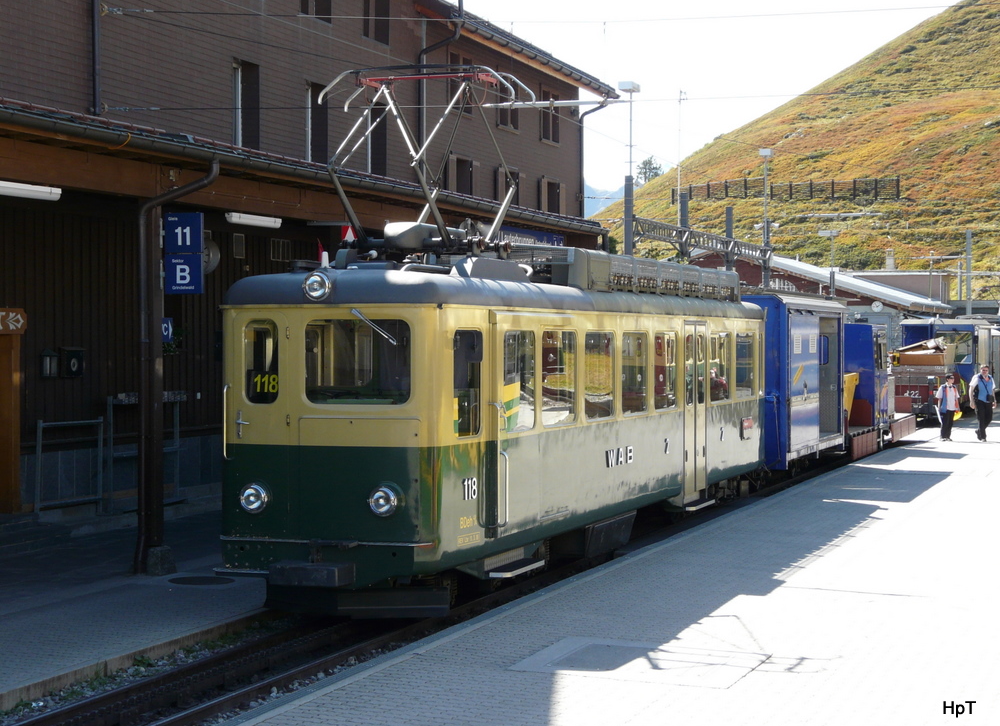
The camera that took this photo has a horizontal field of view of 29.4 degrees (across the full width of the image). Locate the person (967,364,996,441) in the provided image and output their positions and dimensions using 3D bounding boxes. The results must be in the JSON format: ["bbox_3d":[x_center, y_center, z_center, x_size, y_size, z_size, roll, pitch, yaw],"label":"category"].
[{"bbox_3d":[11.142,0.939,44.000,0.620,1.770,0.500,0,1,-3],"label":"person"}]

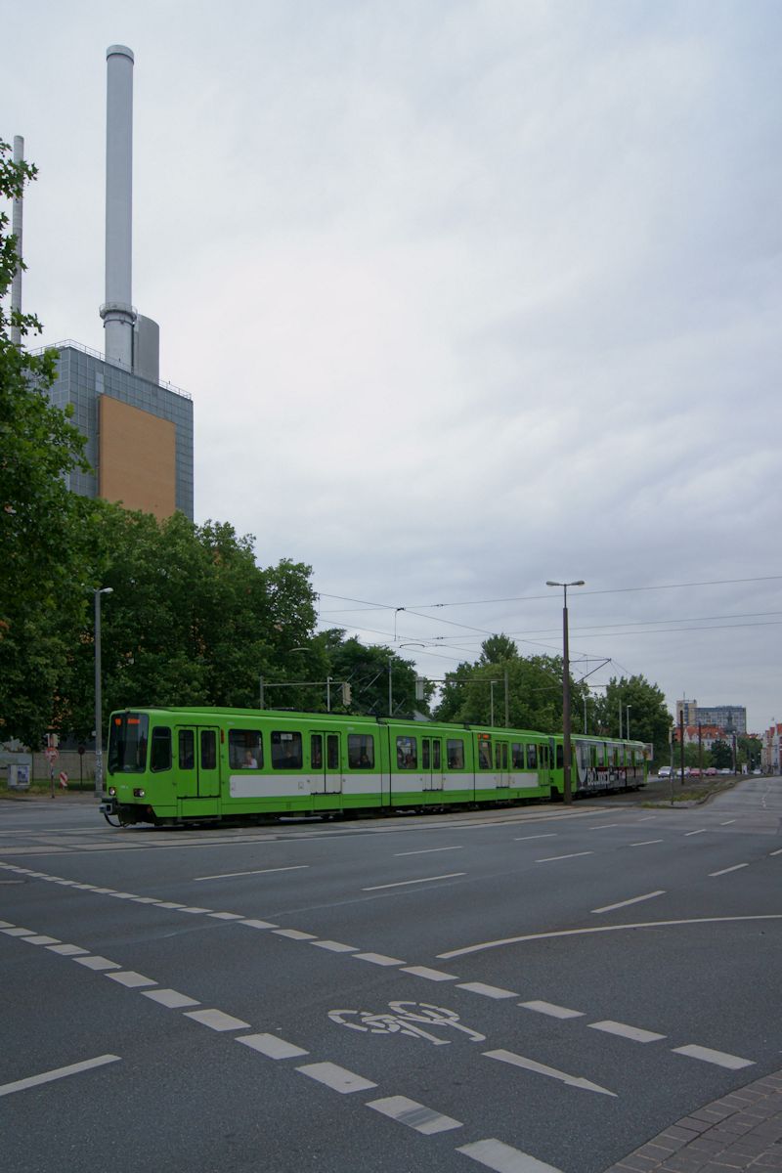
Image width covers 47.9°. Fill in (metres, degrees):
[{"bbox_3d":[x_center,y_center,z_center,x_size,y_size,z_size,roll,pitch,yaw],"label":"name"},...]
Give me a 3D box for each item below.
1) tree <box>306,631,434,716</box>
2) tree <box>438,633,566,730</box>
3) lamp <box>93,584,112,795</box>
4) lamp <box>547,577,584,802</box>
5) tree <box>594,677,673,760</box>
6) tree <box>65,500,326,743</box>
[{"bbox_3d":[-2.079,11.877,87.000,12.300,14.860,11.000,0,-10,0],"label":"tree"},{"bbox_3d":[12.360,13.550,98.000,14.800,16.190,13.000,0,-10,0],"label":"tree"},{"bbox_3d":[-14.003,5.064,42.500,1.000,10.230,0.400,-6,-12,31],"label":"lamp"},{"bbox_3d":[8.390,4.934,42.300,1.950,10.750,0.450,-4,-11,22],"label":"lamp"},{"bbox_3d":[30.679,17.915,112.000,10.000,13.270,9.500,0,-10,0],"label":"tree"},{"bbox_3d":[-12.788,3.625,56.000,16.200,18.480,13.500,0,-10,0],"label":"tree"}]

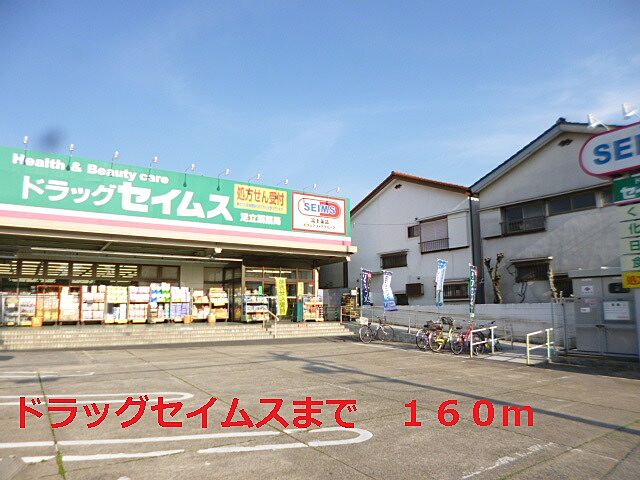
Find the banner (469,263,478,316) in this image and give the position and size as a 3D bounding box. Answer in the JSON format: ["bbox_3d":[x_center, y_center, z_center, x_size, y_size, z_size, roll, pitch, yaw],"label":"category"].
[{"bbox_3d":[5.234,1.753,15.100,0.500,1.820,0.080,6,-10,-39],"label":"banner"}]

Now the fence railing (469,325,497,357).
[{"bbox_3d":[5.093,3.169,13.720,1.500,0.770,0.070,7,-10,-41],"label":"fence railing"}]

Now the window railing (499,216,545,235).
[{"bbox_3d":[7.364,-0.474,16.176,0.200,0.540,1.800,5,-10,-32],"label":"window railing"}]

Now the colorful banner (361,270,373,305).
[{"bbox_3d":[2.181,2.237,20.900,0.550,1.750,0.090,6,-10,-38],"label":"colorful banner"}]

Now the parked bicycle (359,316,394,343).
[{"bbox_3d":[2.207,3.535,17.532,1.730,1.030,0.550,6,-10,-36],"label":"parked bicycle"}]

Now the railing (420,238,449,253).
[{"bbox_3d":[5.469,0.309,21.118,0.160,0.530,1.680,5,-9,-33],"label":"railing"}]

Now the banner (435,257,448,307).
[{"bbox_3d":[4.557,1.609,16.600,0.550,1.800,0.090,6,-10,-38],"label":"banner"}]

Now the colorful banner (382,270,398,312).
[{"bbox_3d":[3.072,2.273,19.474,0.560,1.770,0.140,4,-9,-27],"label":"colorful banner"}]

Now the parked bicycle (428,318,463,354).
[{"bbox_3d":[4.287,3.172,14.824,1.680,1.060,0.550,7,-11,-42],"label":"parked bicycle"}]

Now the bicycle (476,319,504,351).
[{"bbox_3d":[5.136,2.997,13.709,1.700,1.020,0.550,6,-10,-39],"label":"bicycle"}]

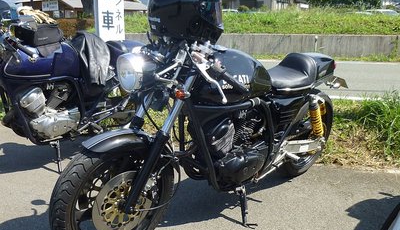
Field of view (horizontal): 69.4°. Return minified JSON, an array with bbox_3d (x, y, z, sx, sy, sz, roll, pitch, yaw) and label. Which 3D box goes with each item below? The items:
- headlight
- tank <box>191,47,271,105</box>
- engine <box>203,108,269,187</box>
[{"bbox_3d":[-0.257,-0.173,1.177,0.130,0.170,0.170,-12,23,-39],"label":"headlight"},{"bbox_3d":[0.152,-0.224,1.504,0.510,0.260,0.270,-11,22,-36],"label":"tank"},{"bbox_3d":[0.175,0.160,1.651,0.430,0.430,0.340,-11,22,-36],"label":"engine"}]

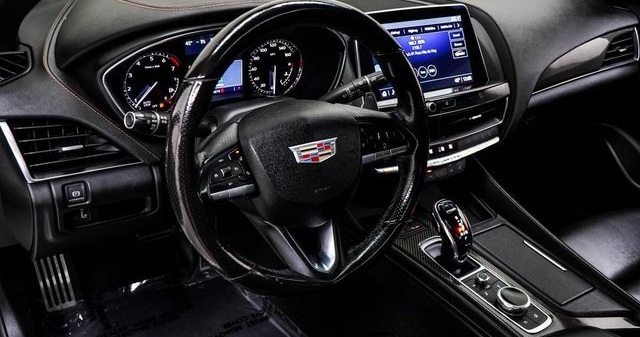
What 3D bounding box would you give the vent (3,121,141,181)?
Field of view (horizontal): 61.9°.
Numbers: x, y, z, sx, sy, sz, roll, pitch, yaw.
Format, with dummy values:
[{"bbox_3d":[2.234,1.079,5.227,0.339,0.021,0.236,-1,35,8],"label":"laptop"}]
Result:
[{"bbox_3d":[-0.286,-0.030,0.639,0.145,0.072,0.040,-14,13,-30],"label":"vent"}]

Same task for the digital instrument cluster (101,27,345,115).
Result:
[{"bbox_3d":[-0.131,-0.161,0.849,0.395,0.120,0.040,-14,11,-30],"label":"digital instrument cluster"}]

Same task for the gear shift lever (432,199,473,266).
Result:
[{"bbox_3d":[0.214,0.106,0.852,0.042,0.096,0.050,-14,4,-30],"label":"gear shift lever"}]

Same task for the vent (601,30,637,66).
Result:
[{"bbox_3d":[0.696,-0.278,1.233,0.125,0.070,0.040,-14,13,-30],"label":"vent"}]

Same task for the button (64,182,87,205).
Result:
[{"bbox_3d":[-0.293,0.029,0.643,0.023,0.025,0.012,-14,26,-30],"label":"button"}]

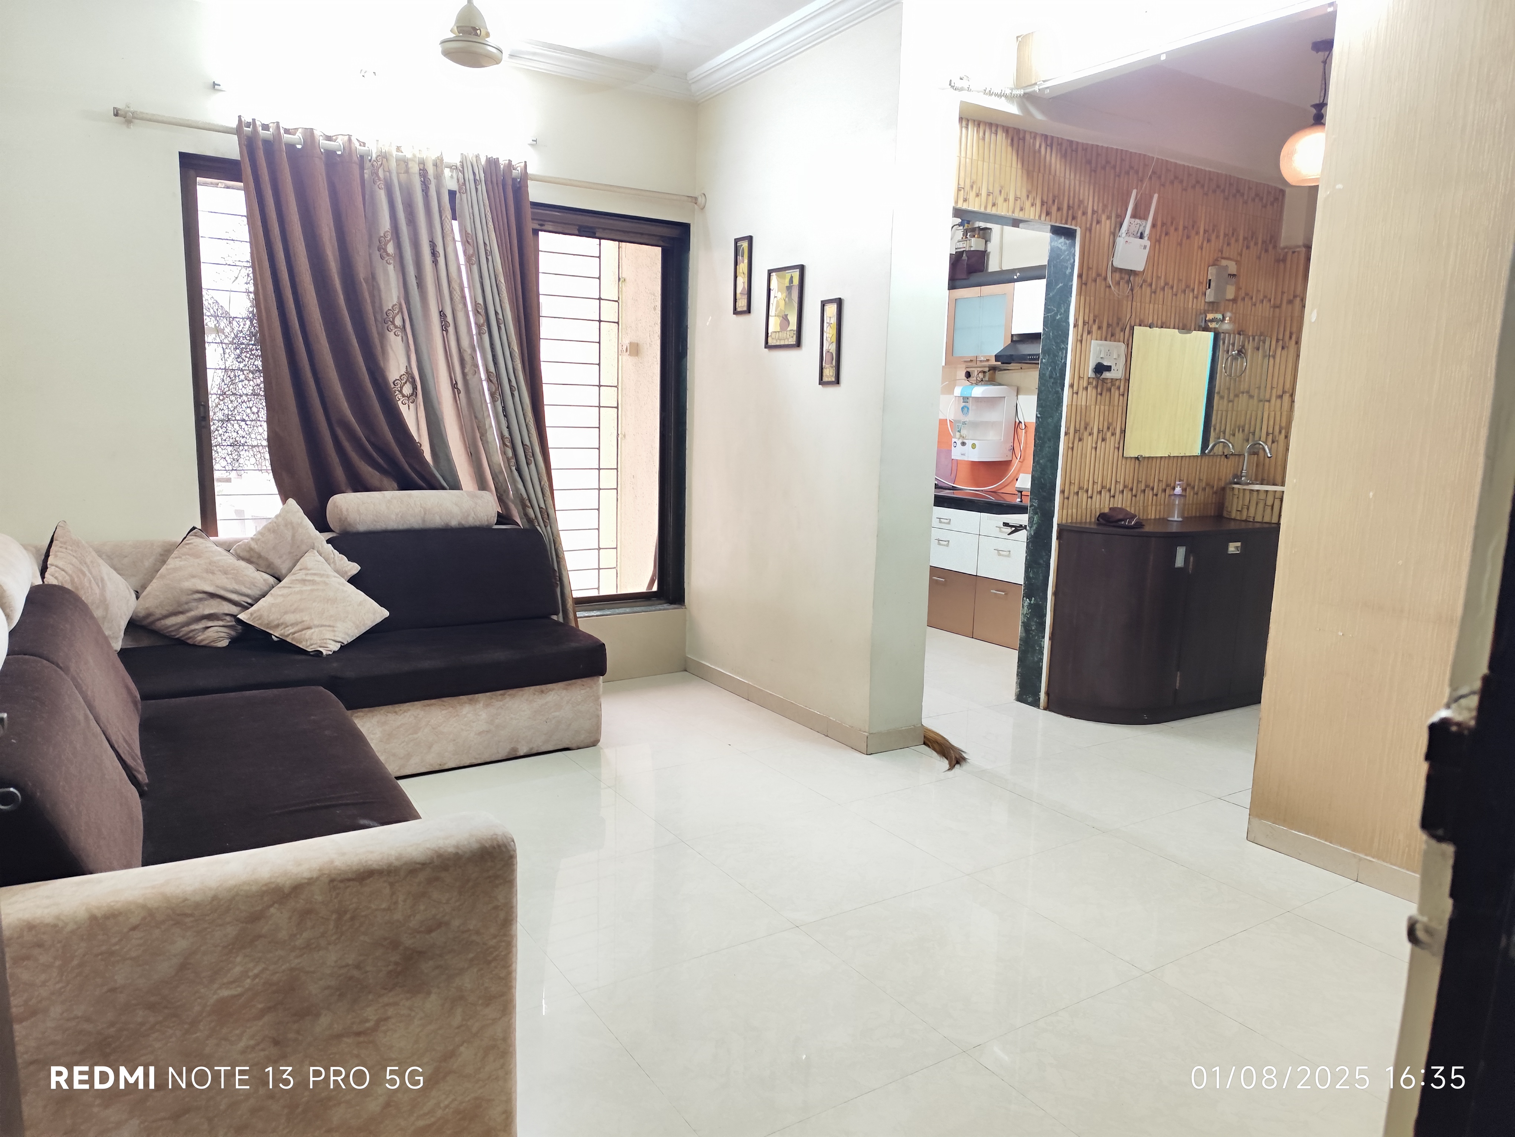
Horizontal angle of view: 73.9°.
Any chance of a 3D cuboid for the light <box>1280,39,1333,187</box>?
[{"bbox_3d":[2.315,-1.865,4.158,0.250,0.550,0.250,-4,10,-33],"label":"light"}]

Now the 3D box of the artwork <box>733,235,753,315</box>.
[{"bbox_3d":[-0.061,-1.293,4.457,0.020,0.330,0.132,-4,10,-33],"label":"artwork"}]

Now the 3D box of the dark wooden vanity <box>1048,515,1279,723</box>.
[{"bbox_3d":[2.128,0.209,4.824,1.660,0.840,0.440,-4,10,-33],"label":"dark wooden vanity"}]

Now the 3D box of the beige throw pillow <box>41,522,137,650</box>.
[{"bbox_3d":[-2.117,0.124,3.199,0.130,0.400,0.400,-16,50,-5],"label":"beige throw pillow"}]

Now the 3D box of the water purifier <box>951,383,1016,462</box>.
[{"bbox_3d":[1.455,-0.931,6.484,0.230,0.475,0.370,-4,10,-33],"label":"water purifier"}]

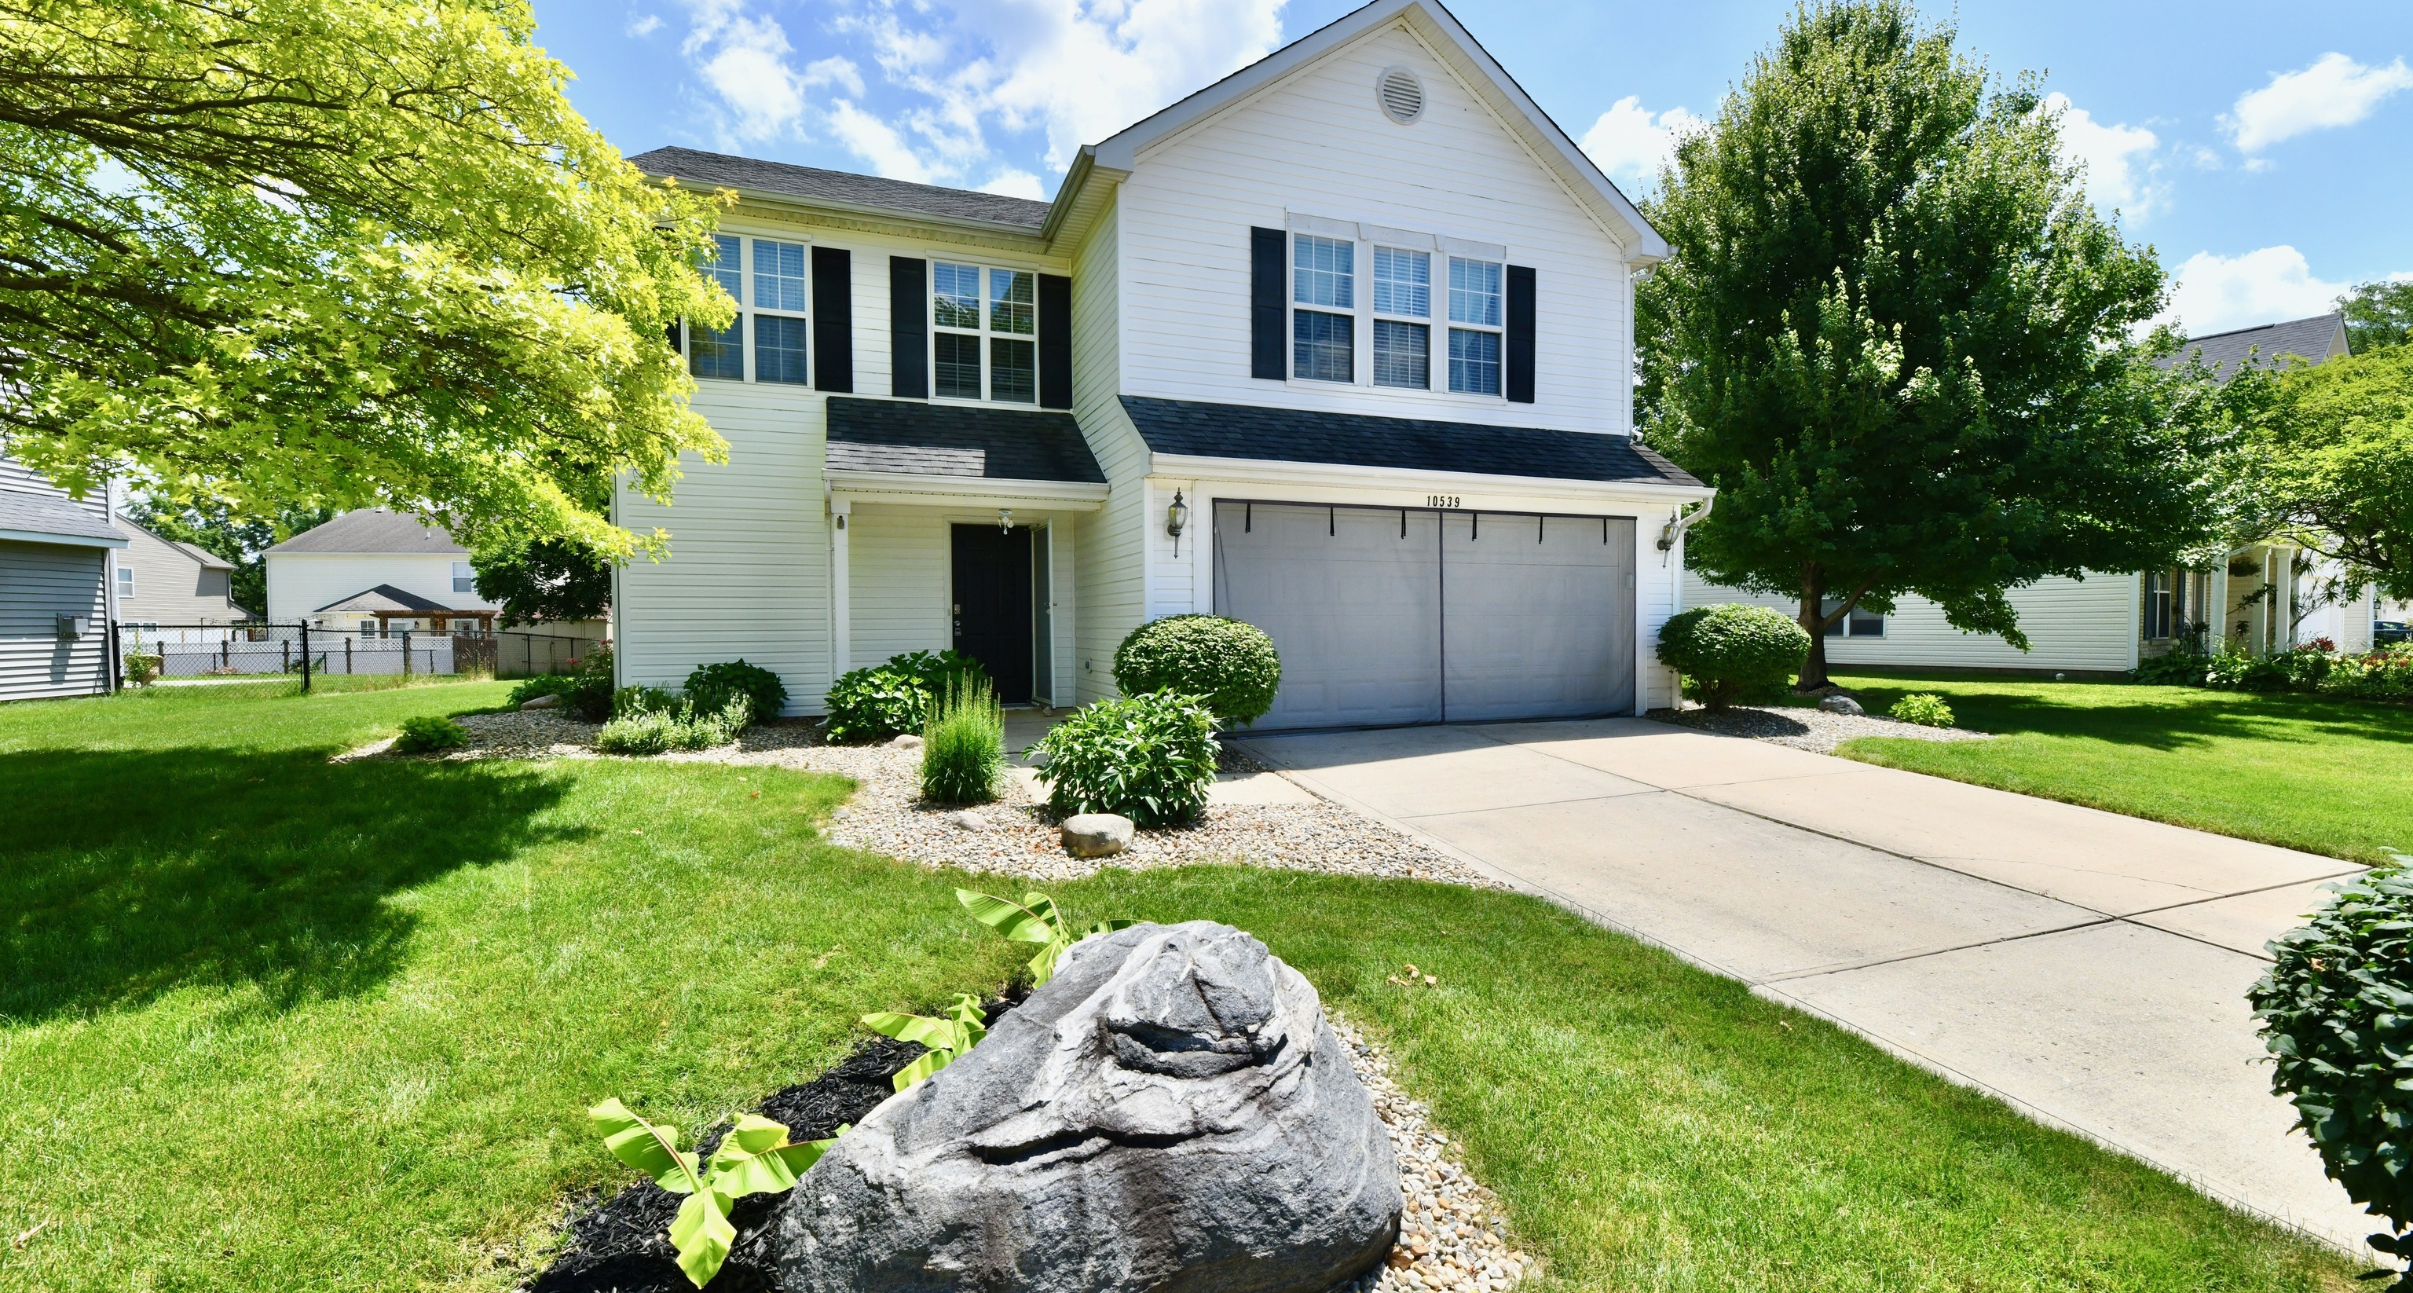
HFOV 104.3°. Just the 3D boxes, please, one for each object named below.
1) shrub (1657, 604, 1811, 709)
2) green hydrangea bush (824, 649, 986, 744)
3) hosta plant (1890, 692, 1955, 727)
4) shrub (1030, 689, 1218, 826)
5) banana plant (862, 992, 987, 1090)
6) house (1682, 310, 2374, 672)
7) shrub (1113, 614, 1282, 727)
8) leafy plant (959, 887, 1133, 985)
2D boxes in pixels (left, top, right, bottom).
[{"bbox_3d":[5.620,0.130,10.000,1.380,1.130,1.350,-1,2,-20],"label":"shrub"},{"bbox_3d":[-2.914,0.414,9.150,1.450,0.820,1.350,-1,2,-18],"label":"green hydrangea bush"},{"bbox_3d":[7.370,0.660,9.650,0.530,0.330,0.530,-1,2,-20],"label":"hosta plant"},{"bbox_3d":[-0.515,0.635,5.900,1.150,0.740,1.100,0,1,0],"label":"shrub"},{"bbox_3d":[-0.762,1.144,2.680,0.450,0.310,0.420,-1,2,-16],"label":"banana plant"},{"bbox_3d":[21.800,-3.404,26.300,15.000,7.600,13.000,-1,2,-30],"label":"house"},{"bbox_3d":[-0.068,0.296,7.500,1.340,1.050,1.300,0,1,-1],"label":"shrub"},{"bbox_3d":[-0.550,1.067,3.320,0.620,0.380,0.520,0,2,-10],"label":"leafy plant"}]

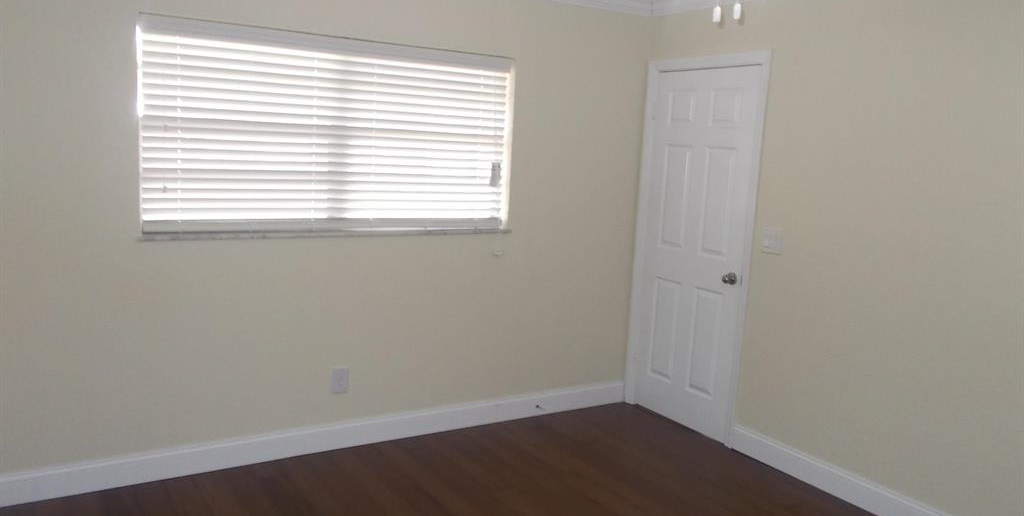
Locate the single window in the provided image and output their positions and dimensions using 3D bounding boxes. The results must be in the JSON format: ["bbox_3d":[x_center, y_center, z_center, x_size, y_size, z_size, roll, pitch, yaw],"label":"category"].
[{"bbox_3d":[-0.791,-0.589,3.738,1.830,0.925,0.060,-2,10,-32],"label":"single window"}]

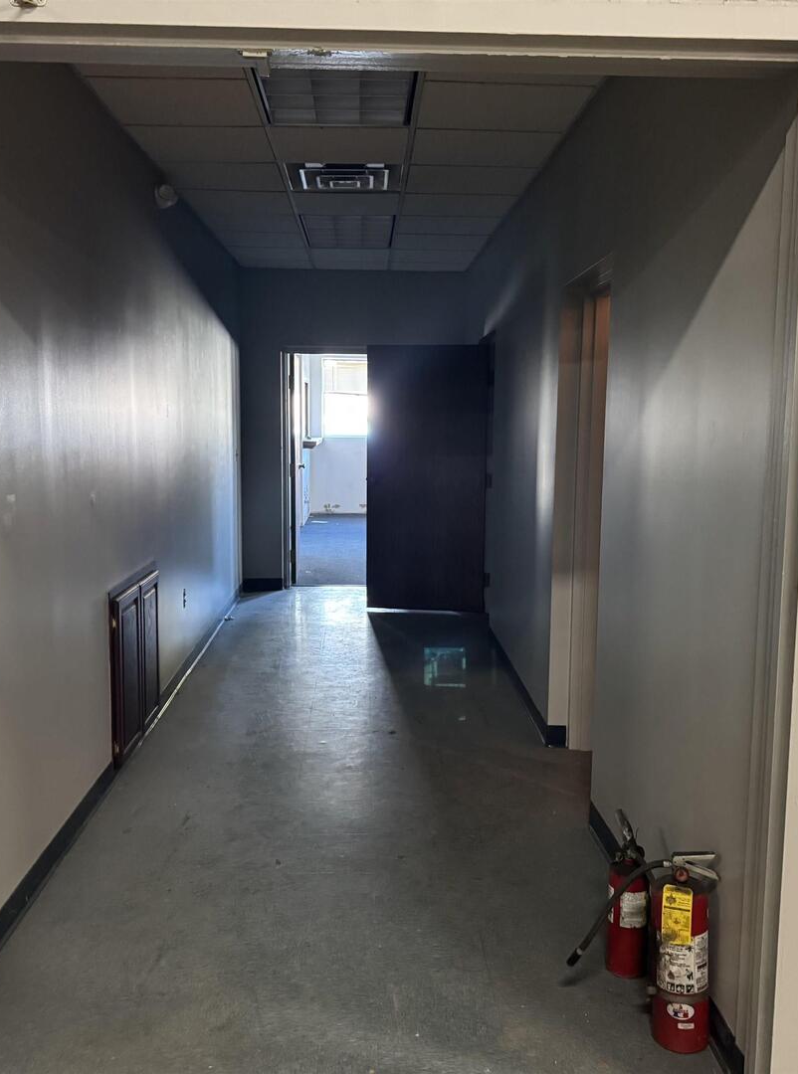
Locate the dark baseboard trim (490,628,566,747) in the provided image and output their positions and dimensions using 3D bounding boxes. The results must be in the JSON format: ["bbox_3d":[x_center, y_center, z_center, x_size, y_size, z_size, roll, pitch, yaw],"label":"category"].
[{"bbox_3d":[0.687,0.789,5.622,0.093,0.101,2.149,0,7,-2],"label":"dark baseboard trim"}]

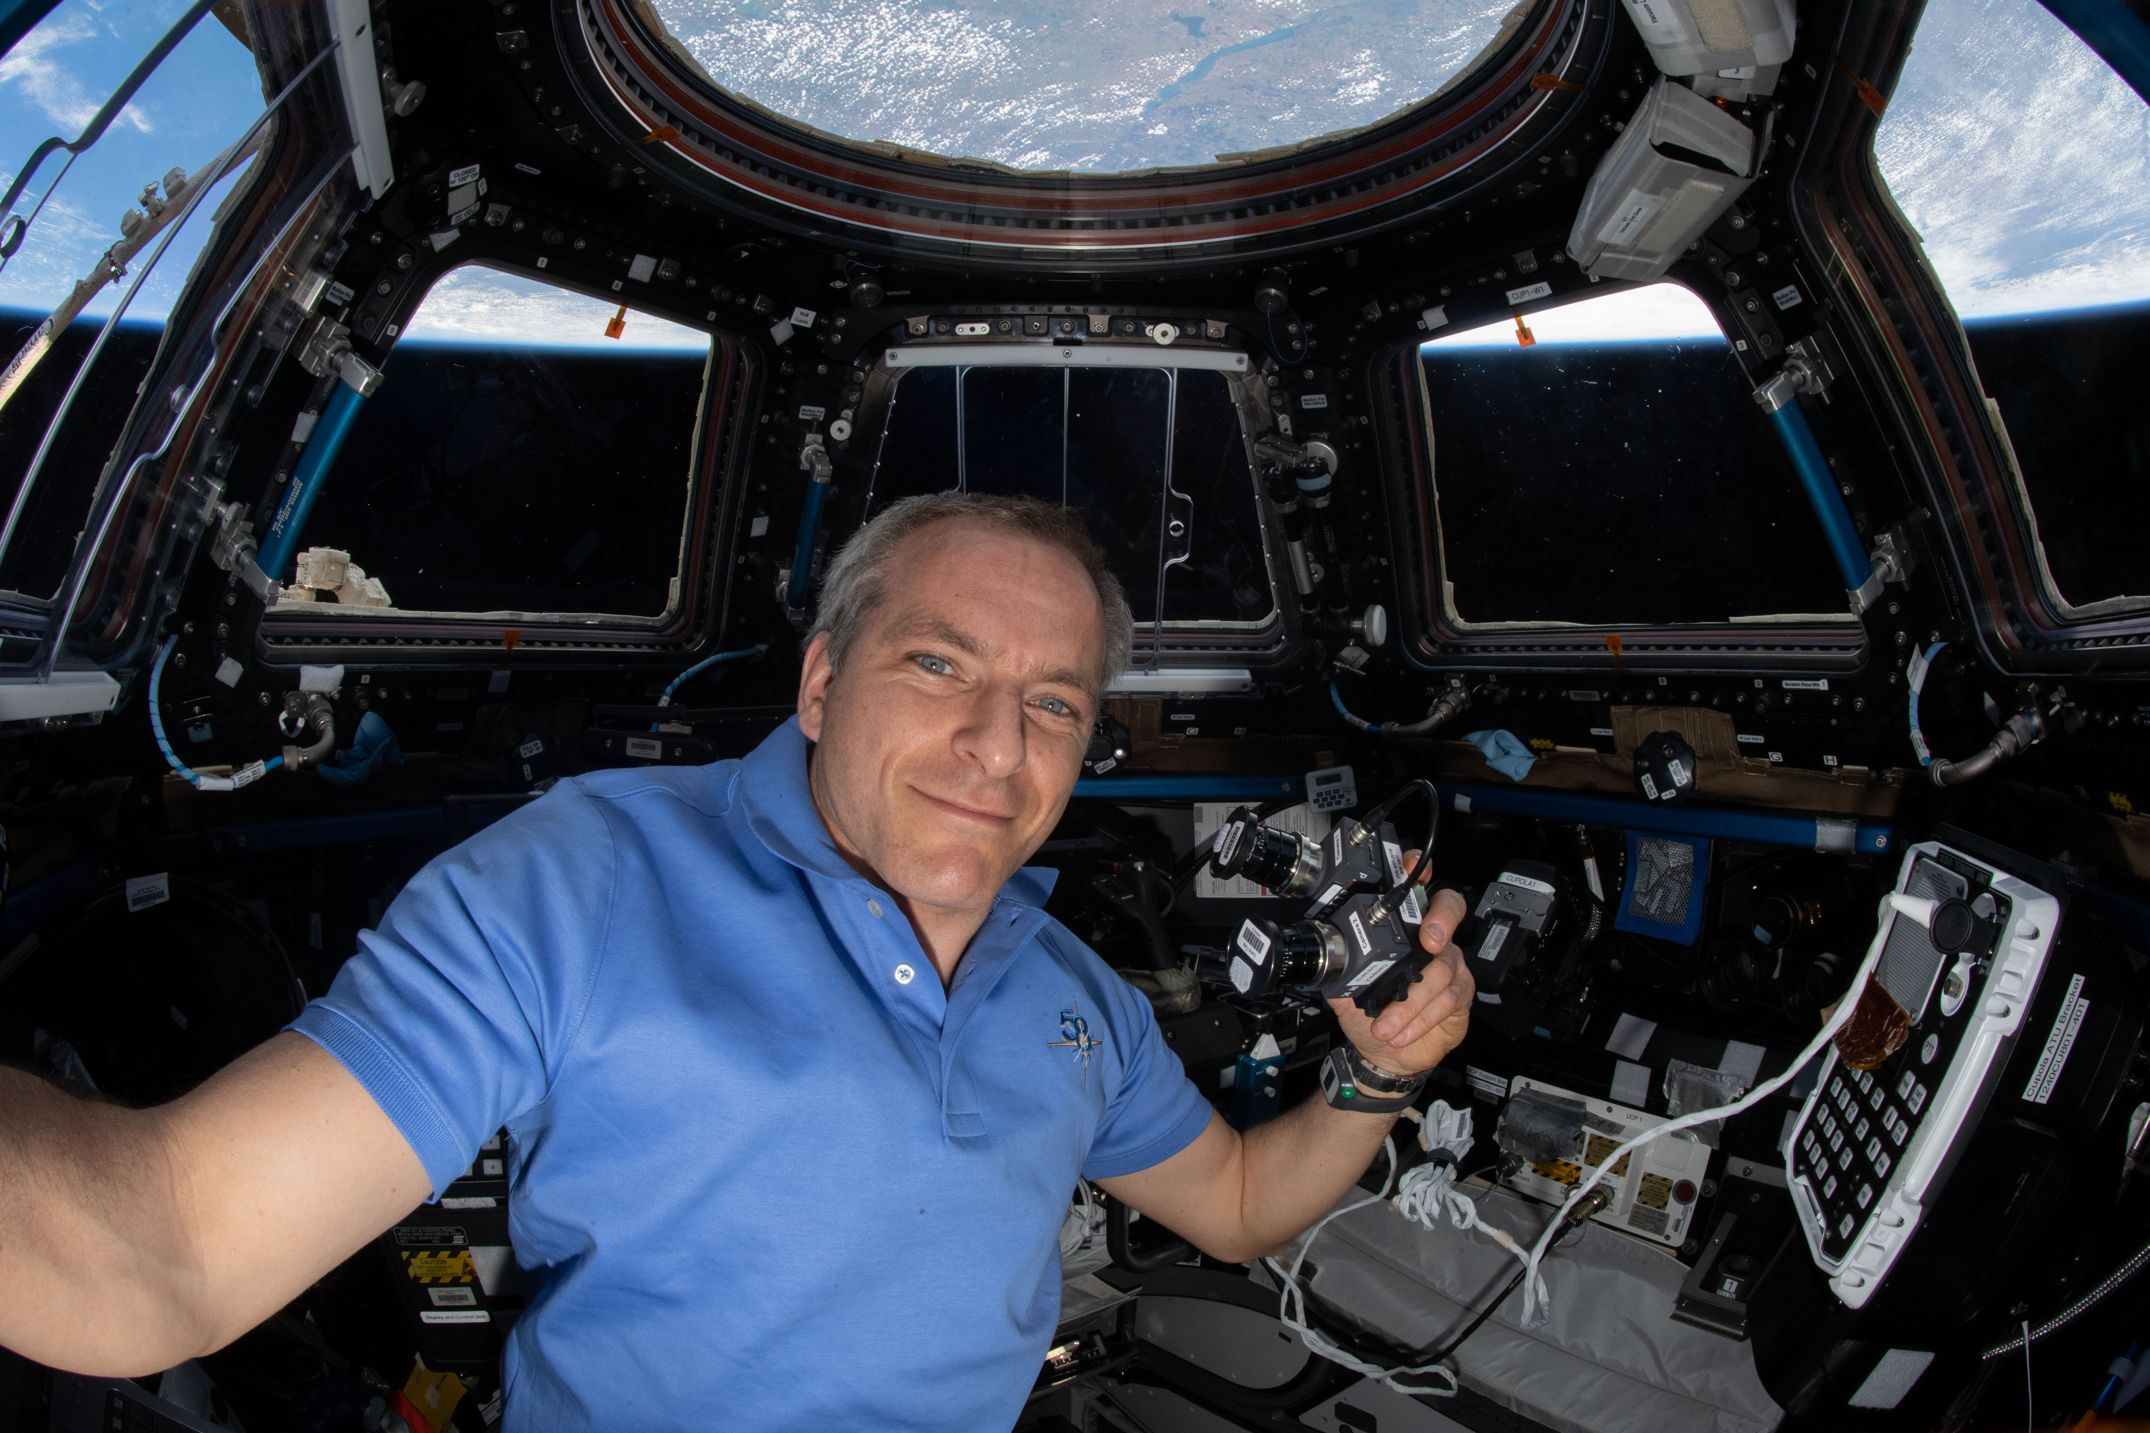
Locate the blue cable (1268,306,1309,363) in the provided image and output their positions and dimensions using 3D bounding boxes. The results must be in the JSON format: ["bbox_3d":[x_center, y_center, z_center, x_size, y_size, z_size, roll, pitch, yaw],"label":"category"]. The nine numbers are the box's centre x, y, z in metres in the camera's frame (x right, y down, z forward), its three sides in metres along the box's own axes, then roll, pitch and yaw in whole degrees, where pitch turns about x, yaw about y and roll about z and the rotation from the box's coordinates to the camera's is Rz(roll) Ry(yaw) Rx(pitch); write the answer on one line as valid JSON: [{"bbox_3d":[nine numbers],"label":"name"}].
[{"bbox_3d":[0.247,-0.444,1.109,0.049,0.077,0.032,1,3,12],"label":"blue cable"}]

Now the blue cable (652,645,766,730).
[{"bbox_3d":[-0.510,-0.041,1.335,0.050,0.126,0.190,2,3,42],"label":"blue cable"}]

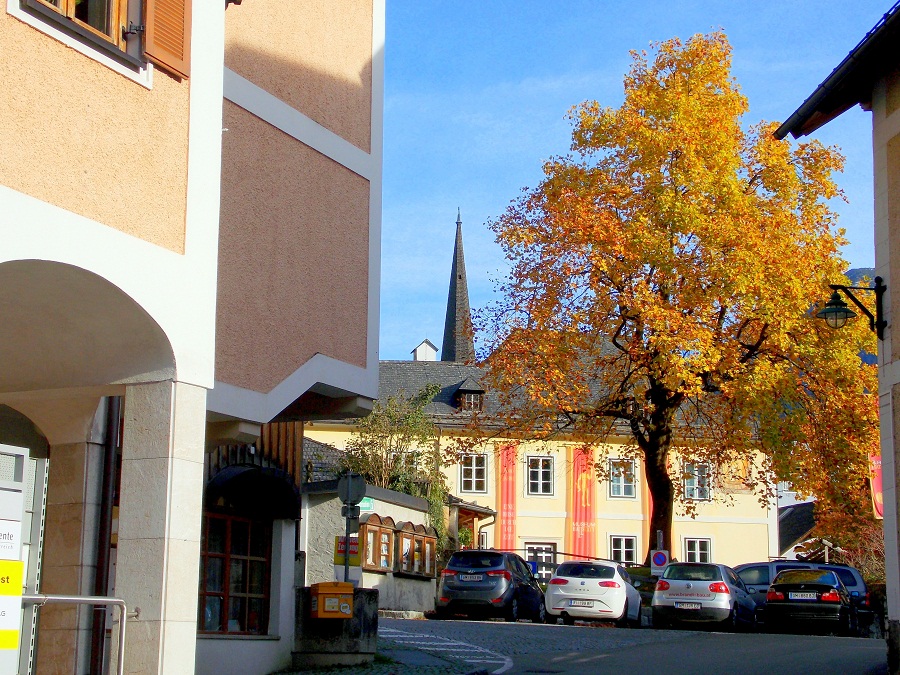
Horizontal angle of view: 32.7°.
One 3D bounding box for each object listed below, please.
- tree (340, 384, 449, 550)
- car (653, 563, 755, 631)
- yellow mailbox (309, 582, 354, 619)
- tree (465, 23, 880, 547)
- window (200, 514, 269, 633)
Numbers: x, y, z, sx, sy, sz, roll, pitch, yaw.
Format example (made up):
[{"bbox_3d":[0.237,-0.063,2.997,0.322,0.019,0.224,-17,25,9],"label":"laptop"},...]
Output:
[{"bbox_3d":[-1.319,3.213,36.466,2.567,4.227,2.500,1,-9,0],"label":"tree"},{"bbox_3d":[5.799,5.852,34.682,1.759,1.480,4.204,-3,-10,19],"label":"car"},{"bbox_3d":[-1.535,3.429,20.000,0.455,0.460,0.300,5,-10,-23],"label":"yellow mailbox"},{"bbox_3d":[6.467,-1.293,43.821,11.425,15.564,11.000,1,-9,0],"label":"tree"},{"bbox_3d":[-2.644,2.894,18.853,0.120,1.527,1.650,-3,-10,23],"label":"window"}]

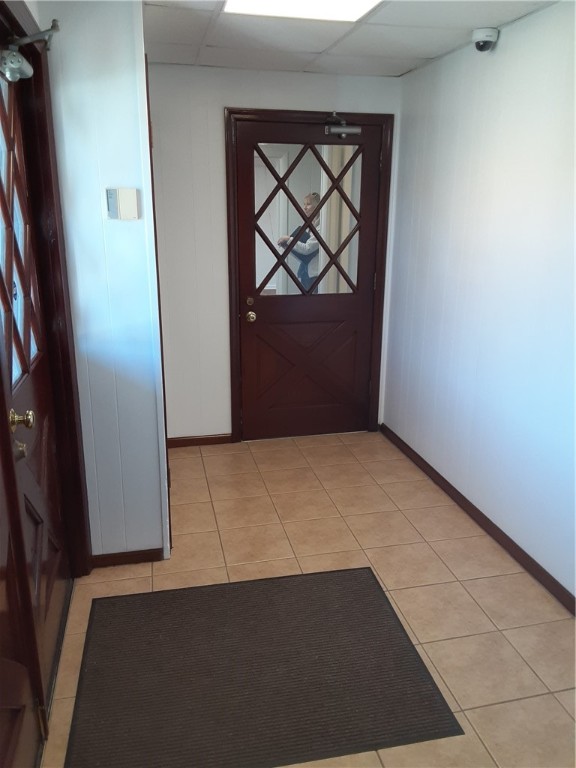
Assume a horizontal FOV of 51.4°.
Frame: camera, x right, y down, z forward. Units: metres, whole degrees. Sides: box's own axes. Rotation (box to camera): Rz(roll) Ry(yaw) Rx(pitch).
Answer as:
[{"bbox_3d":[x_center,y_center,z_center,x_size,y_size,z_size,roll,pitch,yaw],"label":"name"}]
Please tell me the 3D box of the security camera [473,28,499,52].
[{"bbox_3d":[0.890,-1.553,2.721,0.112,0.086,0.112,2,16,8],"label":"security camera"}]

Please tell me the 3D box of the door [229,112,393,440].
[{"bbox_3d":[0.139,-0.638,3.907,1.040,2.090,0.080,-3,16,-12],"label":"door"}]

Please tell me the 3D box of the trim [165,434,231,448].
[{"bbox_3d":[-0.594,0.384,4.018,0.440,0.063,0.016,-3,16,-12],"label":"trim"}]

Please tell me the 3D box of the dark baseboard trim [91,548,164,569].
[{"bbox_3d":[-0.712,0.774,2.669,0.312,0.063,0.016,-3,16,-12],"label":"dark baseboard trim"}]

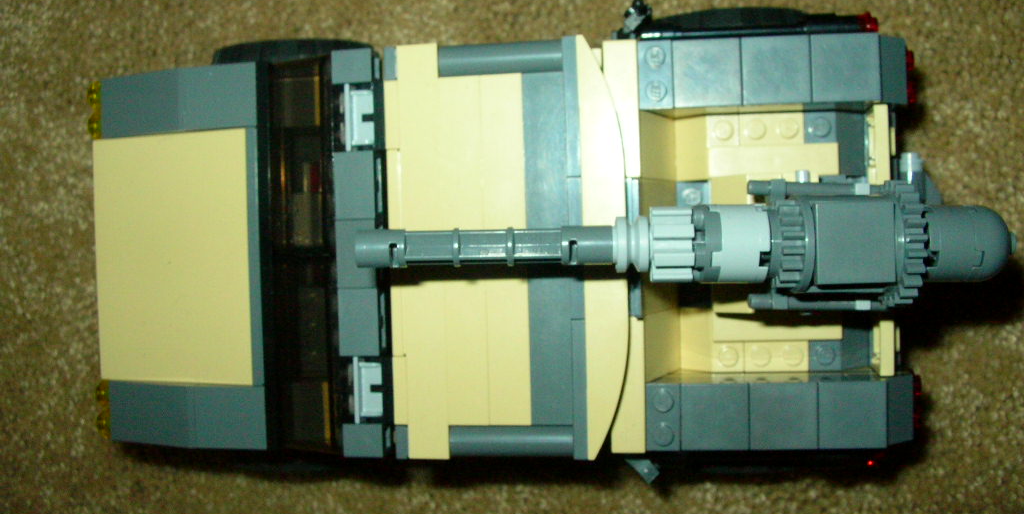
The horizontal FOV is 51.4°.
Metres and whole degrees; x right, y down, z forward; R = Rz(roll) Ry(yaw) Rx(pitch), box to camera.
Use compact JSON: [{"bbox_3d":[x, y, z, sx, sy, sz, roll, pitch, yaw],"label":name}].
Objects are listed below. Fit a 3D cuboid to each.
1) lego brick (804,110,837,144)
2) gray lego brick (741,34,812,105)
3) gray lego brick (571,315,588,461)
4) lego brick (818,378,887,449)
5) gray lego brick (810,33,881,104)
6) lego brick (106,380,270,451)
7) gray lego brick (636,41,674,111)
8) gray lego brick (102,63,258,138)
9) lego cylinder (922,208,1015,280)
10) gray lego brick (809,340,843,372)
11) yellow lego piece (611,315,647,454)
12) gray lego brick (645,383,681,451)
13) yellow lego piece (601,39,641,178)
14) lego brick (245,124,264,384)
[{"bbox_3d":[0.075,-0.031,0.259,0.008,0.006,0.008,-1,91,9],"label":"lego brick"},{"bbox_3d":[0.061,-0.043,0.249,0.016,0.005,0.016,-1,91,2],"label":"gray lego brick"},{"bbox_3d":[0.015,0.030,0.246,0.003,0.007,0.032,-1,91,1],"label":"gray lego brick"},{"bbox_3d":[0.079,0.036,0.249,0.016,0.004,0.016,-1,91,1],"label":"lego brick"},{"bbox_3d":[0.077,-0.043,0.249,0.016,0.005,0.016,-1,91,2],"label":"gray lego brick"},{"bbox_3d":[-0.084,0.040,0.274,0.048,0.019,0.016,-1,91,1],"label":"lego brick"},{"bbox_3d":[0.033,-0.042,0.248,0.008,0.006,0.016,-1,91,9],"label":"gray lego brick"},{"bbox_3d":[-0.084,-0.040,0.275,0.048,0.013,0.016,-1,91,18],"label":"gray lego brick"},{"bbox_3d":[0.097,-0.003,0.225,0.021,0.016,0.016,0,90,-7],"label":"lego cylinder"},{"bbox_3d":[0.077,0.025,0.265,0.008,0.009,0.008,-1,91,2],"label":"gray lego brick"},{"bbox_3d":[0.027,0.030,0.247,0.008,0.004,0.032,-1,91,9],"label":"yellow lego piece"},{"bbox_3d":[0.035,0.038,0.249,0.008,0.005,0.016,-1,91,1],"label":"gray lego brick"},{"bbox_3d":[0.026,-0.034,0.249,0.008,0.005,0.032,-1,91,2],"label":"yellow lego piece"},{"bbox_3d":[-0.063,0.000,0.264,0.003,0.008,0.064,-1,91,9],"label":"lego brick"}]

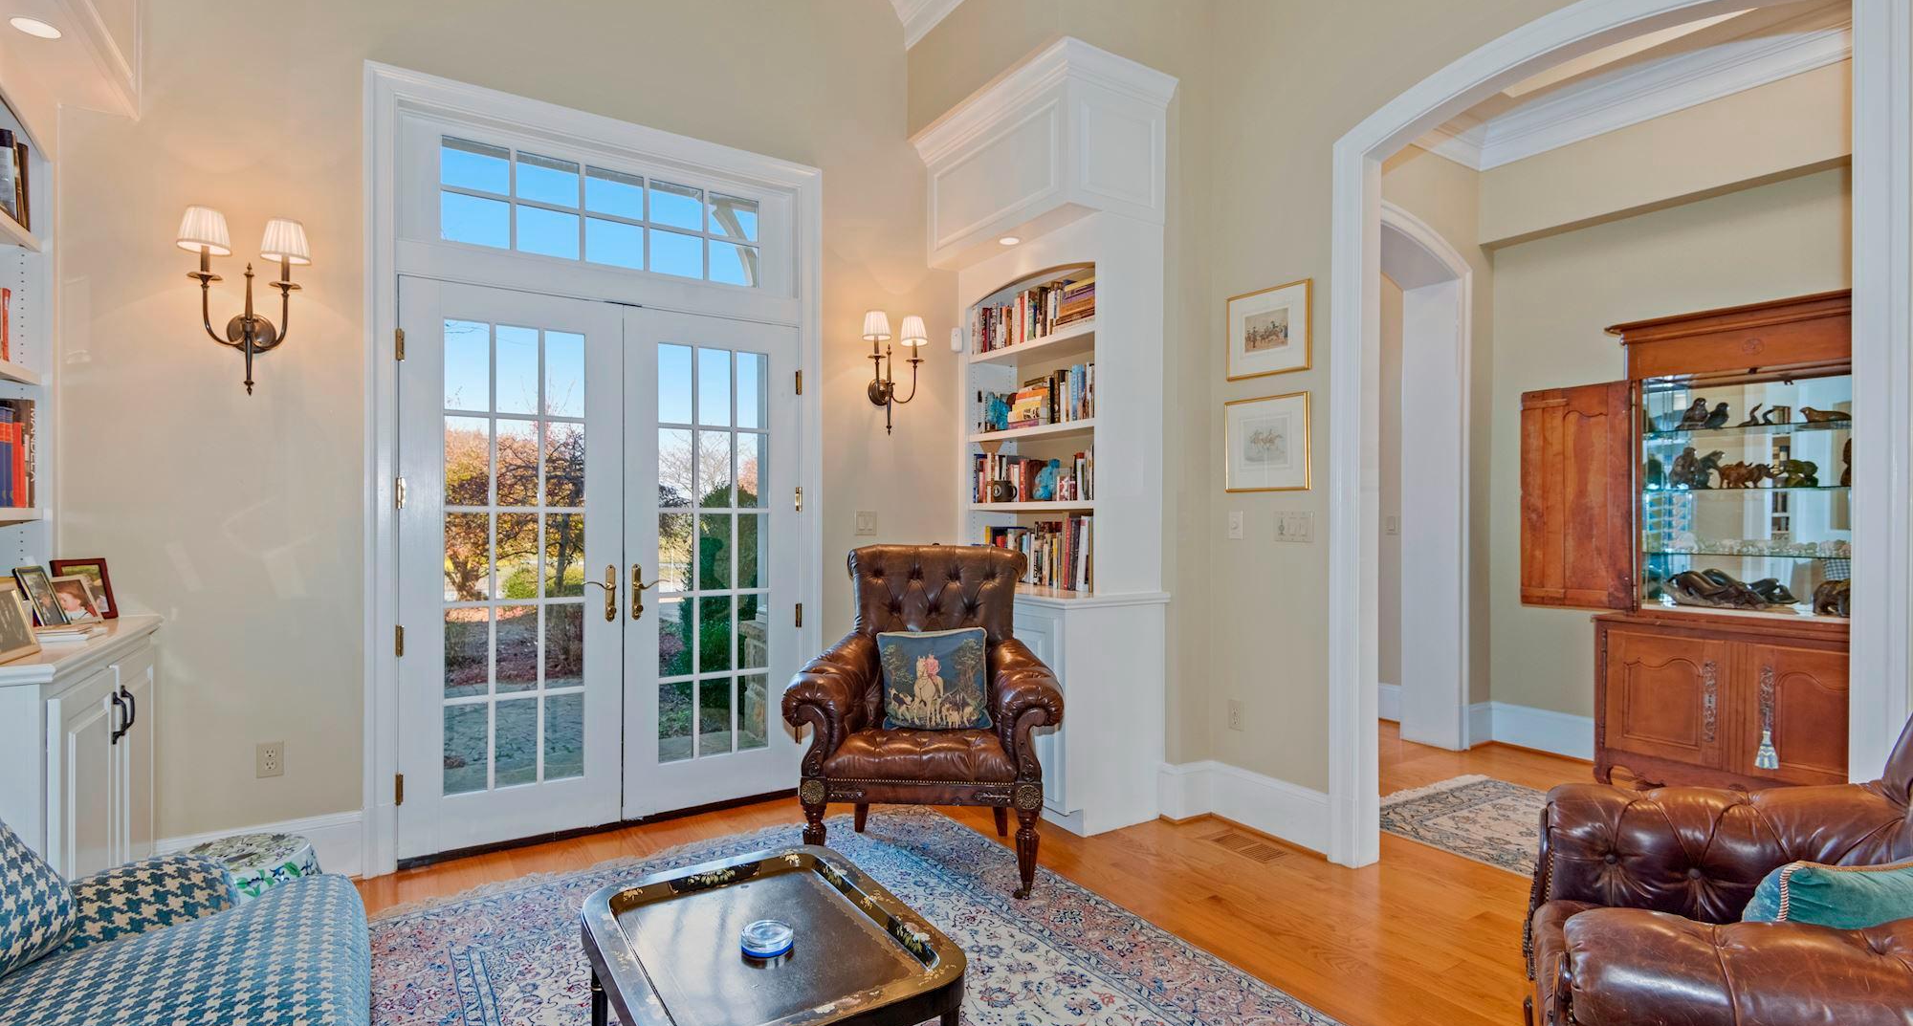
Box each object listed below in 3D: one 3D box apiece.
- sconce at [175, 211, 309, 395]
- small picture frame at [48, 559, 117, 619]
[{"bbox_3d":[-2.194,-0.639,2.634,0.318,0.548,0.218,0,0,-32],"label":"sconce"},{"bbox_3d":[-2.534,0.229,2.472,0.025,0.181,0.145,-12,1,-3],"label":"small picture frame"}]

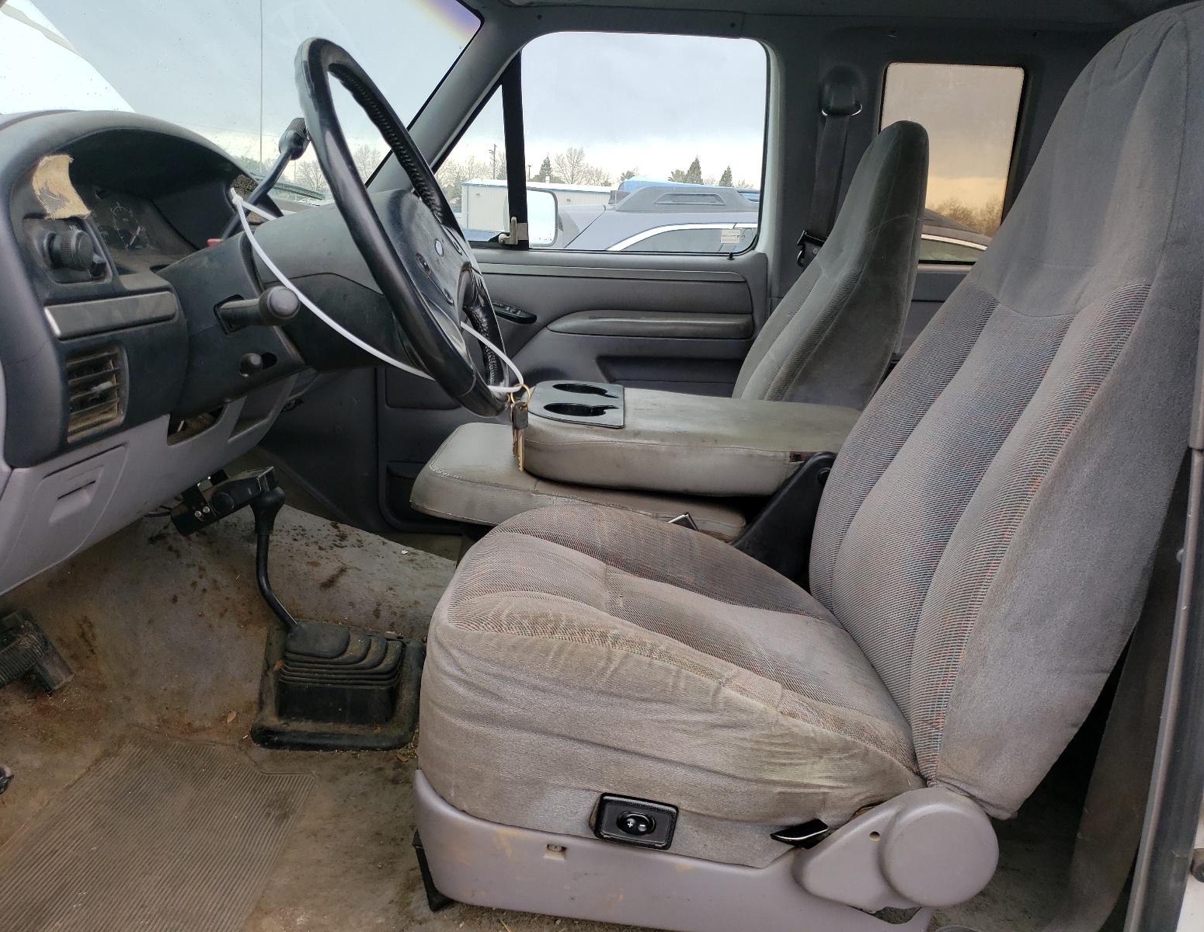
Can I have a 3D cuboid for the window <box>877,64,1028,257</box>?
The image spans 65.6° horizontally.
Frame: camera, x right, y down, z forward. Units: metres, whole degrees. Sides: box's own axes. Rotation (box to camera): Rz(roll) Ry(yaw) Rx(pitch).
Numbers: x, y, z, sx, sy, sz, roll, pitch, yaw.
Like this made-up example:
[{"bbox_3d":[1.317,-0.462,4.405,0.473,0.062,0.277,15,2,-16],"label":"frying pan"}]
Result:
[{"bbox_3d":[0.739,-0.645,2.024,0.315,0.415,0.030,2,28,0],"label":"window"}]

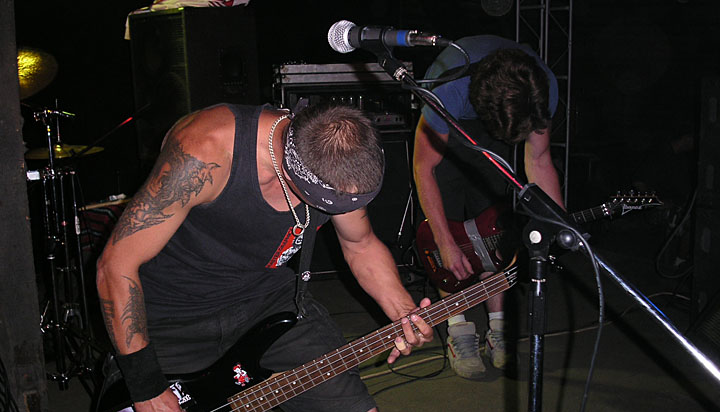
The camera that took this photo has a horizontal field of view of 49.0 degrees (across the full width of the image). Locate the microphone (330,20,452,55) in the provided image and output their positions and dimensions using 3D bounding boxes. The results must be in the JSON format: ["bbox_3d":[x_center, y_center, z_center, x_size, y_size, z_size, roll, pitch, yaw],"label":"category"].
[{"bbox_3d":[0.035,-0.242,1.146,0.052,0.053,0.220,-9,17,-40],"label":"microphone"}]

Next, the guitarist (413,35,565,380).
[{"bbox_3d":[0.420,0.020,2.670,0.540,1.190,0.720,-2,9,-7],"label":"guitarist"}]

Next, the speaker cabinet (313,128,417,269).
[{"bbox_3d":[-0.121,-0.019,4.340,0.760,0.750,0.360,-4,9,-16],"label":"speaker cabinet"}]

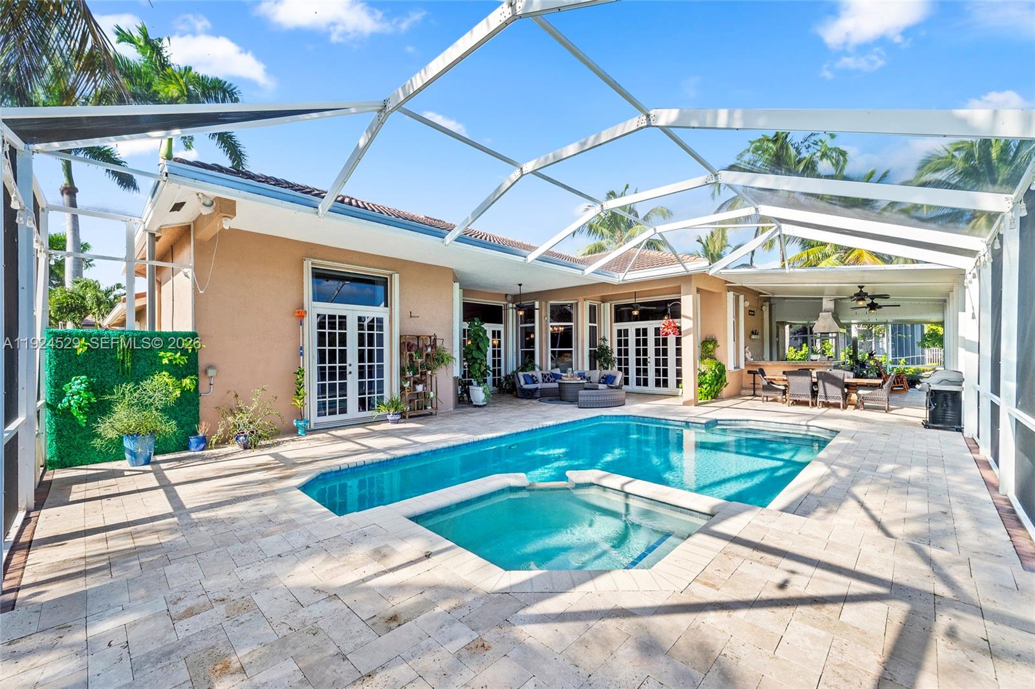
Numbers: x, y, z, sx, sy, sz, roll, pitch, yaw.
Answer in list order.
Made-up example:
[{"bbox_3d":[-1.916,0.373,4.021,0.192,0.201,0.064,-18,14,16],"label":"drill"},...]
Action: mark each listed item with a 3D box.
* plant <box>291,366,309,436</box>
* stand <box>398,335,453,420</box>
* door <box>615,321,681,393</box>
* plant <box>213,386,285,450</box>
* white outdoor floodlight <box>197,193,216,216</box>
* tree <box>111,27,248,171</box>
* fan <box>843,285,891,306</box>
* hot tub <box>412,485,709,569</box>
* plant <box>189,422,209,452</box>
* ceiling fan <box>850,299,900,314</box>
[{"bbox_3d":[-4.130,1.053,7.643,0.280,1.320,0.280,0,0,0],"label":"plant"},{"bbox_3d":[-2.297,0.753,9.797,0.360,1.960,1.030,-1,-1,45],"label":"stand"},{"bbox_3d":[4.716,0.441,14.272,2.850,2.420,0.120,-1,-1,45],"label":"door"},{"bbox_3d":[-4.436,1.194,6.659,0.980,1.000,0.880,0,-1,-34],"label":"plant"},{"bbox_3d":[-4.237,-1.882,5.493,0.210,0.260,0.210,0,-1,45],"label":"white outdoor floodlight"},{"bbox_3d":[-13.754,-5.490,16.039,4.600,14.520,4.600,0,0,0],"label":"tree"},{"bbox_3d":[7.644,-1.074,8.950,1.330,0.460,1.330,0,-1,-45],"label":"fan"},{"bbox_3d":[0.408,1.987,3.898,2.080,0.720,2.060,0,-1,-45],"label":"hot tub"},{"bbox_3d":[-5.231,1.493,6.611,0.260,0.470,0.260,0,-1,-45],"label":"plant"},{"bbox_3d":[11.480,-1.248,12.991,1.300,0.500,1.300,-1,-1,45],"label":"ceiling fan"}]

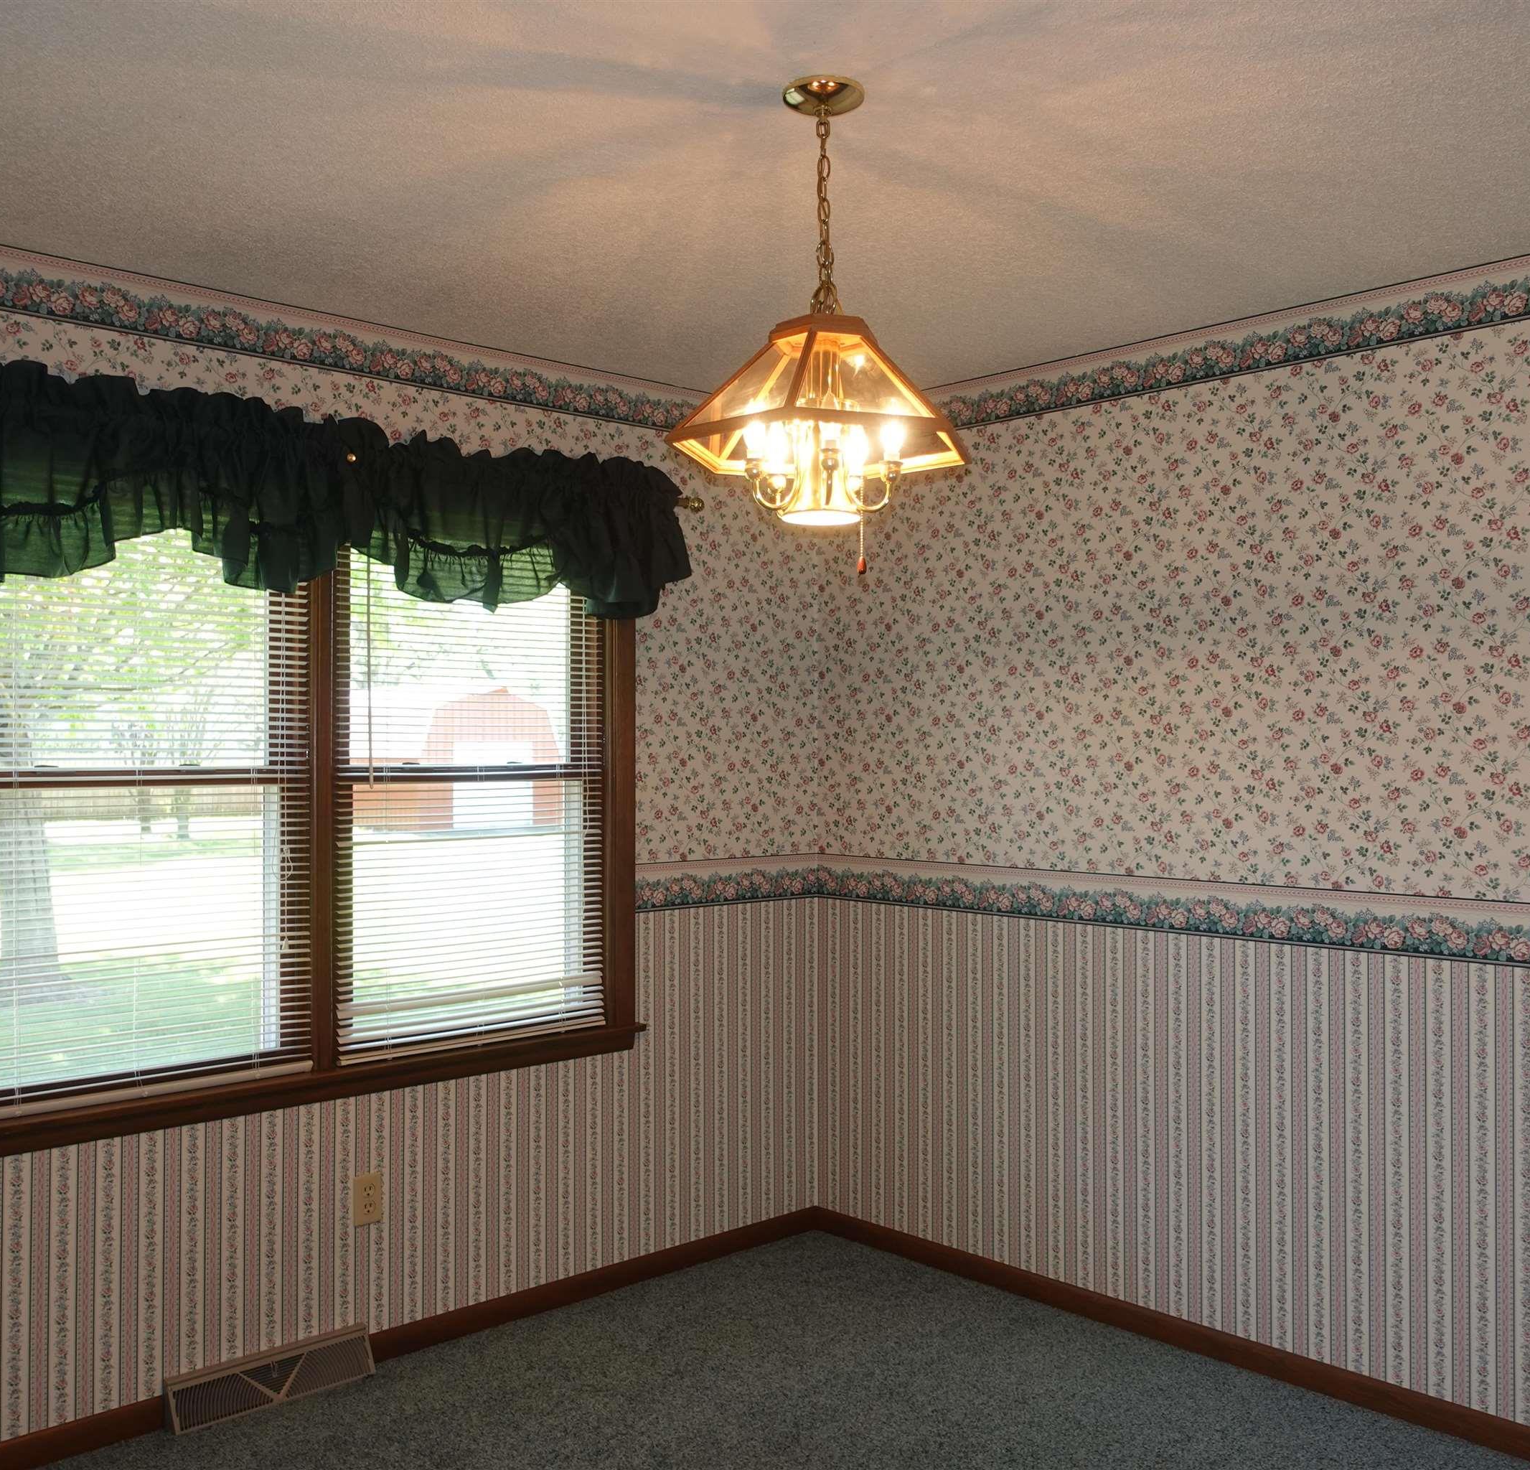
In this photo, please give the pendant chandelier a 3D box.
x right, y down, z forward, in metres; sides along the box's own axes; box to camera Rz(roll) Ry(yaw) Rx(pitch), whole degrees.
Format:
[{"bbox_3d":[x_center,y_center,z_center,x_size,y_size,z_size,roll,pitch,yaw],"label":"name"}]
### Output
[{"bbox_3d":[0.091,-0.619,2.261,0.440,0.735,0.474,1,-1,-43],"label":"pendant chandelier"}]

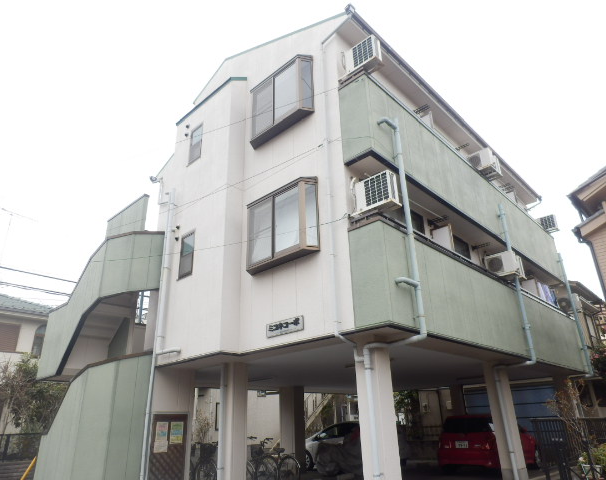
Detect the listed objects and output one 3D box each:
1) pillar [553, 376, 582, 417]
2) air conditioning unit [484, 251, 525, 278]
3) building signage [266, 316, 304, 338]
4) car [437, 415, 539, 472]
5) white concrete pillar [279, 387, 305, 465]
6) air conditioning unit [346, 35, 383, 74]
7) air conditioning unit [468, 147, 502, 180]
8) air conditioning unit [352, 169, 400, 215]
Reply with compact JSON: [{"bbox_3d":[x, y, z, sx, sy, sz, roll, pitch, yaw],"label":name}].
[{"bbox_3d":[7.440,5.046,12.229,0.370,2.420,0.370,-22,-31,39],"label":"pillar"},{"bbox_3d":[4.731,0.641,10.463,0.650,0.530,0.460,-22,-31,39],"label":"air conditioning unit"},{"bbox_3d":[-0.333,1.518,7.700,0.933,0.237,0.050,-22,-31,39],"label":"building signage"},{"bbox_3d":[5.572,5.996,13.126,1.640,1.480,3.800,-19,-29,35],"label":"car"},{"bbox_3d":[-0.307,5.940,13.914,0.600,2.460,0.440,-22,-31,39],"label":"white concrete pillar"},{"bbox_3d":[1.151,-3.397,8.324,0.655,0.540,0.280,-22,-31,39],"label":"air conditioning unit"},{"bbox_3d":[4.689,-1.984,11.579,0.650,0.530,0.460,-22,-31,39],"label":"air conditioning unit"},{"bbox_3d":[1.207,-0.729,7.176,0.655,0.540,0.280,-22,-31,39],"label":"air conditioning unit"}]

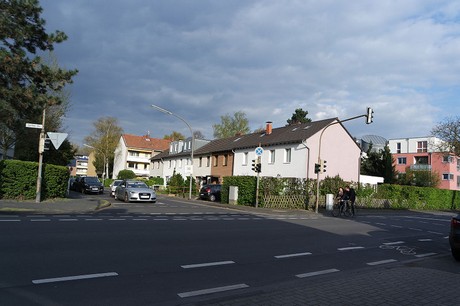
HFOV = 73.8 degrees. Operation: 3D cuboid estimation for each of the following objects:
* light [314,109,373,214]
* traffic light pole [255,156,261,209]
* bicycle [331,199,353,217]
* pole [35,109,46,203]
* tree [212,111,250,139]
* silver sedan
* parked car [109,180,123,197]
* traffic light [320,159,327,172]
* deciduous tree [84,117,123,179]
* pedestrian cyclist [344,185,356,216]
[{"bbox_3d":[6.542,0.631,17.817,0.500,5.980,3.770,7,-7,-33],"label":"light"},{"bbox_3d":[1.886,1.814,20.433,0.500,3.730,0.450,7,-7,-33],"label":"traffic light pole"},{"bbox_3d":[6.412,3.104,17.549,1.720,1.040,0.580,7,-7,-33],"label":"bicycle"},{"bbox_3d":[-9.563,0.095,15.511,0.220,4.770,0.220,0,-7,30],"label":"pole"},{"bbox_3d":[-0.168,-0.509,69.024,9.200,18.532,9.200,3,-6,0],"label":"tree"},{"bbox_3d":[-6.820,2.715,21.924,1.900,1.460,4.900,7,-7,-33],"label":"silver sedan"},{"bbox_3d":[-9.896,3.041,26.604,1.800,1.460,4.300,7,-7,-33],"label":"parked car"},{"bbox_3d":[5.927,0.854,19.381,0.400,0.900,0.300,6,-6,-22],"label":"traffic light"},{"bbox_3d":[-25.265,-0.431,60.275,7.700,13.768,7.700,5,-6,-20],"label":"deciduous tree"},{"bbox_3d":[6.995,2.777,17.727,0.600,1.790,0.520,7,-7,-33],"label":"pedestrian cyclist"}]

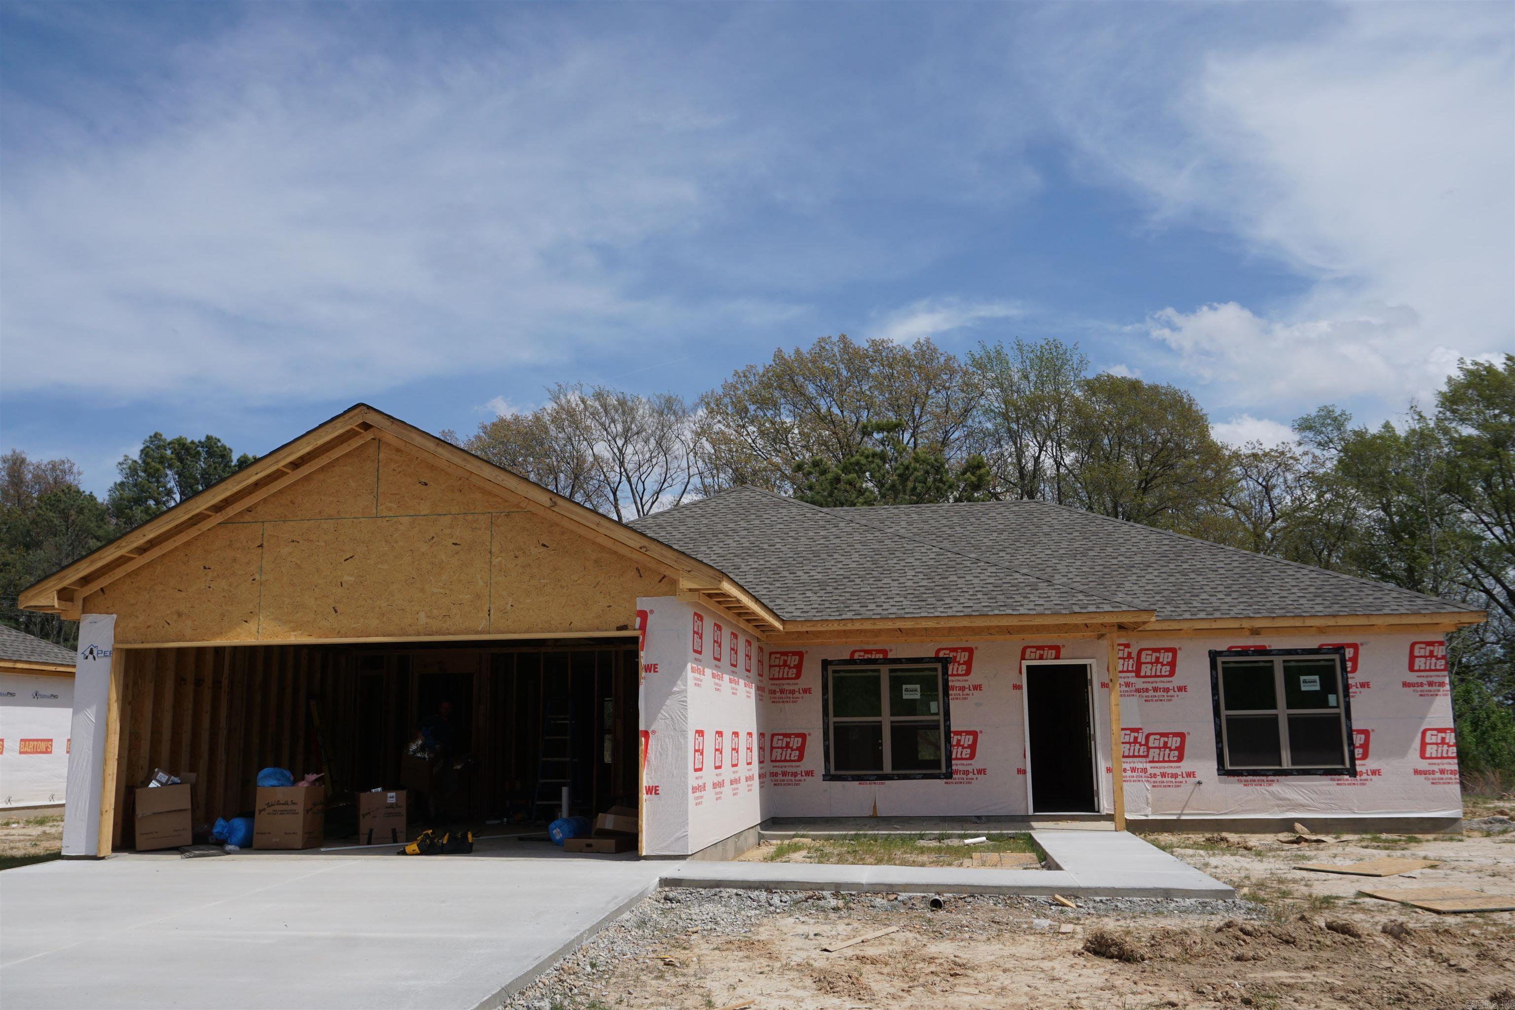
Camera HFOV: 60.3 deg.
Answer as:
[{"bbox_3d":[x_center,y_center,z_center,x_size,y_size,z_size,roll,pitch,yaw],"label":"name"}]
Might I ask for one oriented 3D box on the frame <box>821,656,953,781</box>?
[{"bbox_3d":[1.841,3.040,18.537,1.830,1.700,0.100,-2,-10,8],"label":"frame"}]

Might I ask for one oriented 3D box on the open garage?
[{"bbox_3d":[-3.515,1.764,16.072,7.300,4.500,6.500,-2,-10,8],"label":"open garage"}]

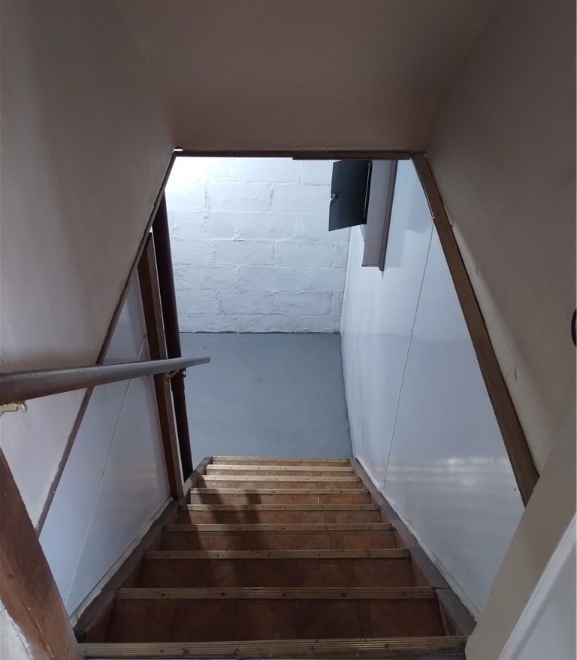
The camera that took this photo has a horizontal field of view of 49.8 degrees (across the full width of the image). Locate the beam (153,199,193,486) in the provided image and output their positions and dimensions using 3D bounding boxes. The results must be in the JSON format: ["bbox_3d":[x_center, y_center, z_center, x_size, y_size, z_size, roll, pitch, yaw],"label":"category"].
[{"bbox_3d":[-0.502,0.197,2.796,0.065,2.030,0.065,1,37,-1],"label":"beam"}]

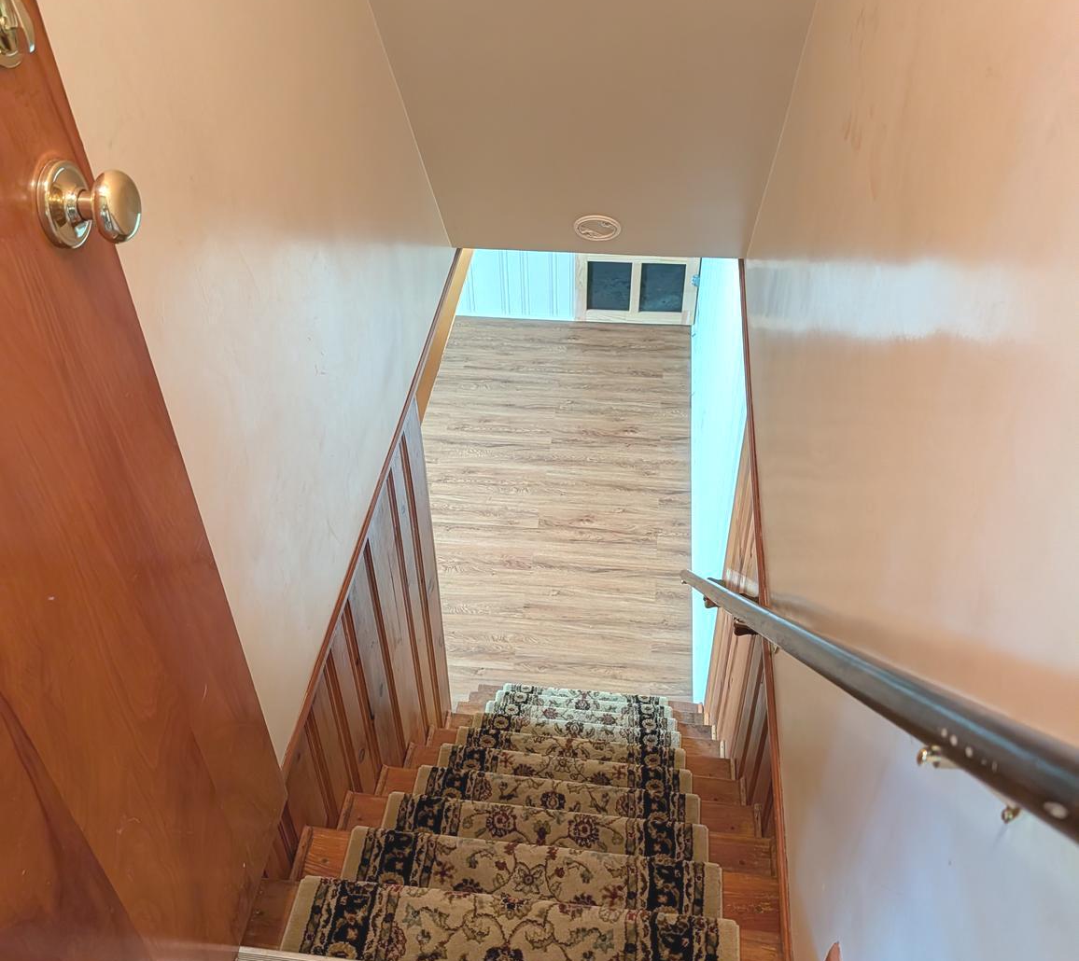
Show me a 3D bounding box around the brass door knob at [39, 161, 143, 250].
[{"bbox_3d":[-0.342,-0.213,0.772,0.059,0.067,0.067,3,40,4],"label":"brass door knob"}]

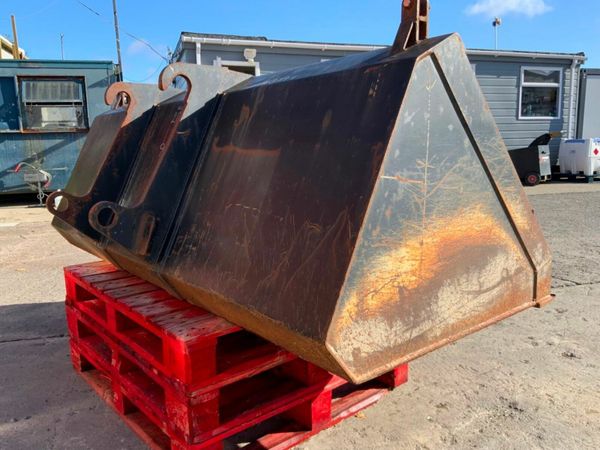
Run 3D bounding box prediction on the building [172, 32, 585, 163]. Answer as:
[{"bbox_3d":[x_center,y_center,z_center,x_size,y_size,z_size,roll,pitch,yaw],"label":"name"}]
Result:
[{"bbox_3d":[1.849,-2.595,12.081,9.396,2.817,3.100,-5,10,-19],"label":"building"}]

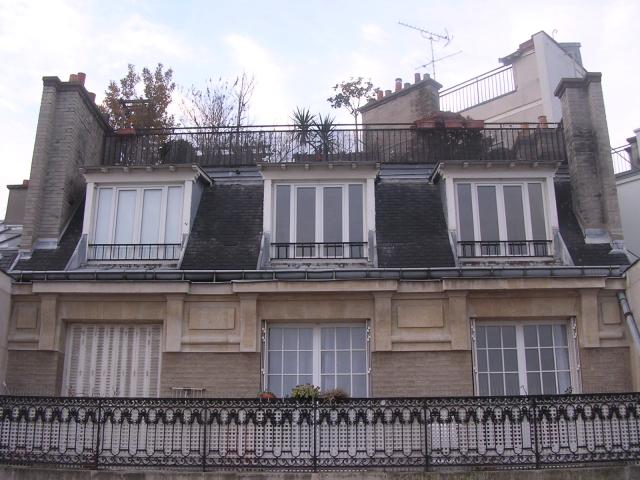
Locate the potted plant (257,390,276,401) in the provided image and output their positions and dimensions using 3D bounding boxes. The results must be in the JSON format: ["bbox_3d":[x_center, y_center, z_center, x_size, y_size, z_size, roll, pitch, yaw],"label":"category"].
[{"bbox_3d":[-0.804,2.407,10.537,0.301,0.280,0.280,-1,-17,1],"label":"potted plant"}]

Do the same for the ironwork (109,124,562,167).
[{"bbox_3d":[0.292,-1.567,16.415,9.852,0.999,3.200,-1,-17,1],"label":"ironwork"}]

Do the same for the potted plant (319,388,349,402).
[{"bbox_3d":[0.217,2.412,10.508,0.480,0.360,0.380,-1,-17,1],"label":"potted plant"}]

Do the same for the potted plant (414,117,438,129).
[{"bbox_3d":[2.279,-2.525,15.046,0.511,0.230,0.220,-1,-17,1],"label":"potted plant"}]

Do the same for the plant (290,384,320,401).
[{"bbox_3d":[-0.218,2.362,10.535,0.451,0.370,0.380,-1,-17,1],"label":"plant"}]

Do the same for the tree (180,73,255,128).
[{"bbox_3d":[-2.374,-2.708,16.114,1.722,2.514,1.400,-1,-17,1],"label":"tree"}]

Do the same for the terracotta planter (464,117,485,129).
[{"bbox_3d":[3.393,-2.547,15.400,0.440,0.190,0.200,0,-16,2],"label":"terracotta planter"}]

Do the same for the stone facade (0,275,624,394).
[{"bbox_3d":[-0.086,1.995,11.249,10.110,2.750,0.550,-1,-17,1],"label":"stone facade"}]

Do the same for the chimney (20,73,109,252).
[{"bbox_3d":[-4.857,-1.248,13.787,0.607,3.748,2.300,-1,-17,1],"label":"chimney"}]

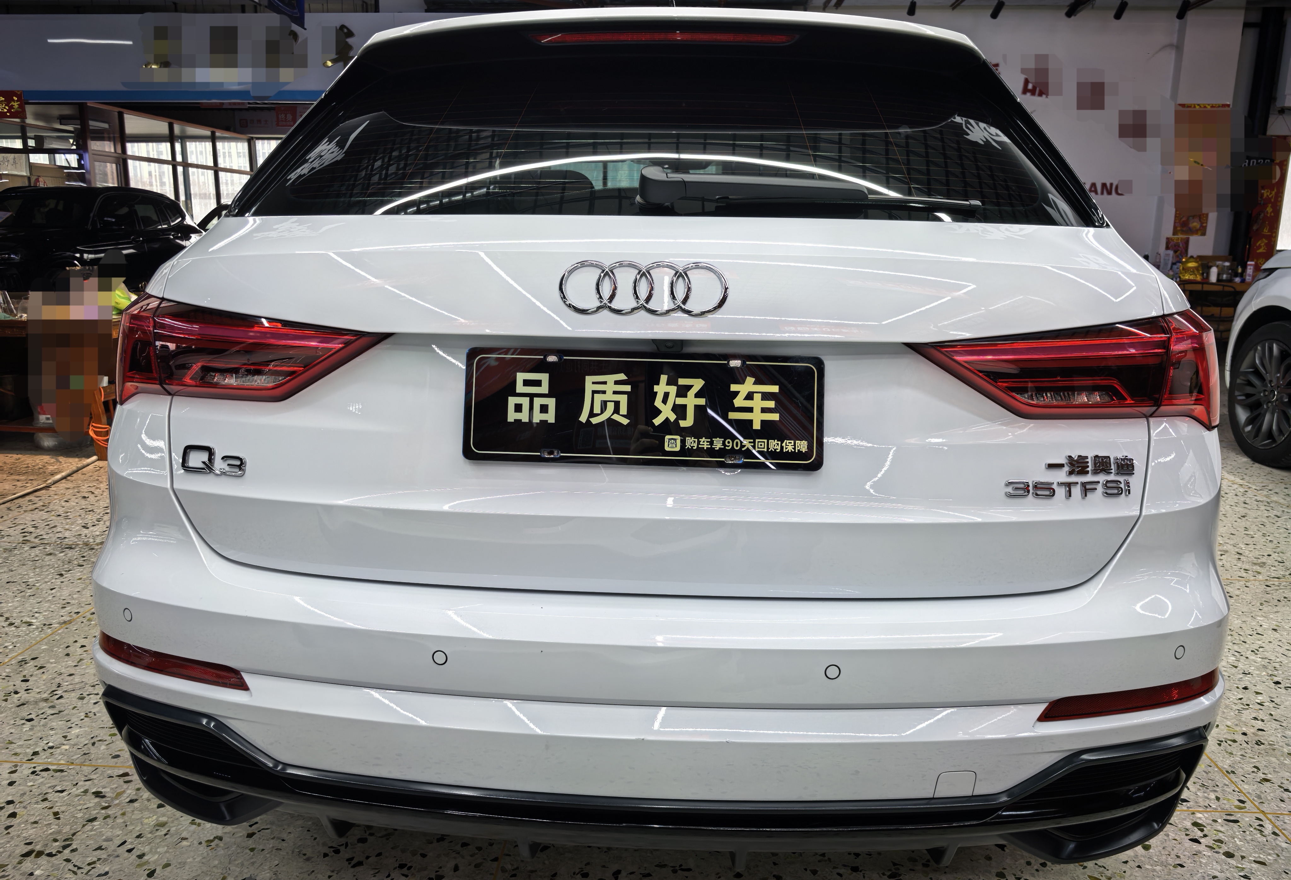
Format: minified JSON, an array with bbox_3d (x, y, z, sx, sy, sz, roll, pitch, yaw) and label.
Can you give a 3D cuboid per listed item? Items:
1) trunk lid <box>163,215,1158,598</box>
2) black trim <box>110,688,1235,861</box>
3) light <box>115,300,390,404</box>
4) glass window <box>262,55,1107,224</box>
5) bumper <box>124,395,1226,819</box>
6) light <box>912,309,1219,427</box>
[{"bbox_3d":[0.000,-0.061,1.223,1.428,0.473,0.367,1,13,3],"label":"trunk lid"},{"bbox_3d":[-0.010,0.468,1.276,1.571,0.209,0.275,1,13,3],"label":"black trim"},{"bbox_3d":[-0.583,-0.128,1.319,0.495,0.177,0.296,1,13,3],"label":"light"},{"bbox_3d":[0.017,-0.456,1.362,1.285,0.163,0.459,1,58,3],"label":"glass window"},{"bbox_3d":[-0.002,0.192,1.307,1.795,0.449,0.479,1,13,3],"label":"bumper"},{"bbox_3d":[0.593,-0.098,1.259,0.495,0.177,0.296,1,13,3],"label":"light"}]

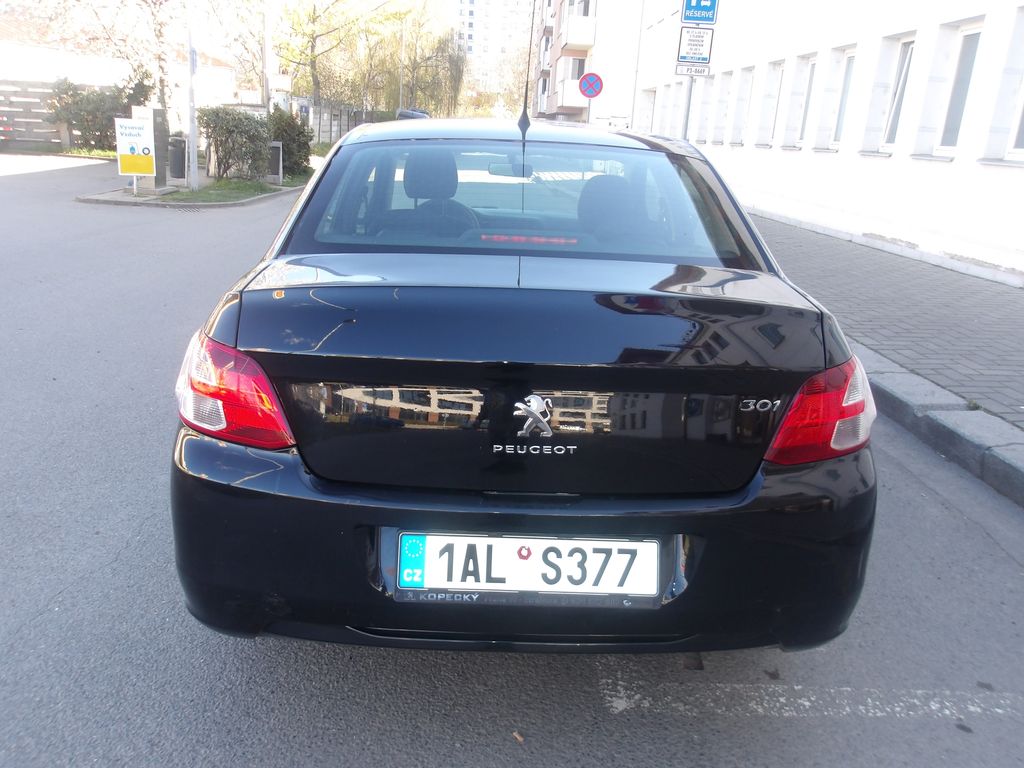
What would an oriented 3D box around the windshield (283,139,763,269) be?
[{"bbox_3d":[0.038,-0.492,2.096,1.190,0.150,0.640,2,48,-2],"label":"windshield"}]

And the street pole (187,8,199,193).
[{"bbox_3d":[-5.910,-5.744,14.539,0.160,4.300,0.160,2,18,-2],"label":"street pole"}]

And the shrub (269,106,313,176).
[{"bbox_3d":[-5.554,-5.997,19.748,1.200,1.630,1.150,2,18,-2],"label":"shrub"}]

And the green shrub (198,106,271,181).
[{"bbox_3d":[-6.050,-5.170,17.169,1.400,1.500,1.250,2,18,-2],"label":"green shrub"}]

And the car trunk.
[{"bbox_3d":[0.039,-0.046,1.725,1.200,0.430,0.500,2,18,-2],"label":"car trunk"}]

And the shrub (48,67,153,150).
[{"bbox_3d":[-13.587,-8.972,26.114,2.900,2.510,2.200,2,18,-2],"label":"shrub"}]

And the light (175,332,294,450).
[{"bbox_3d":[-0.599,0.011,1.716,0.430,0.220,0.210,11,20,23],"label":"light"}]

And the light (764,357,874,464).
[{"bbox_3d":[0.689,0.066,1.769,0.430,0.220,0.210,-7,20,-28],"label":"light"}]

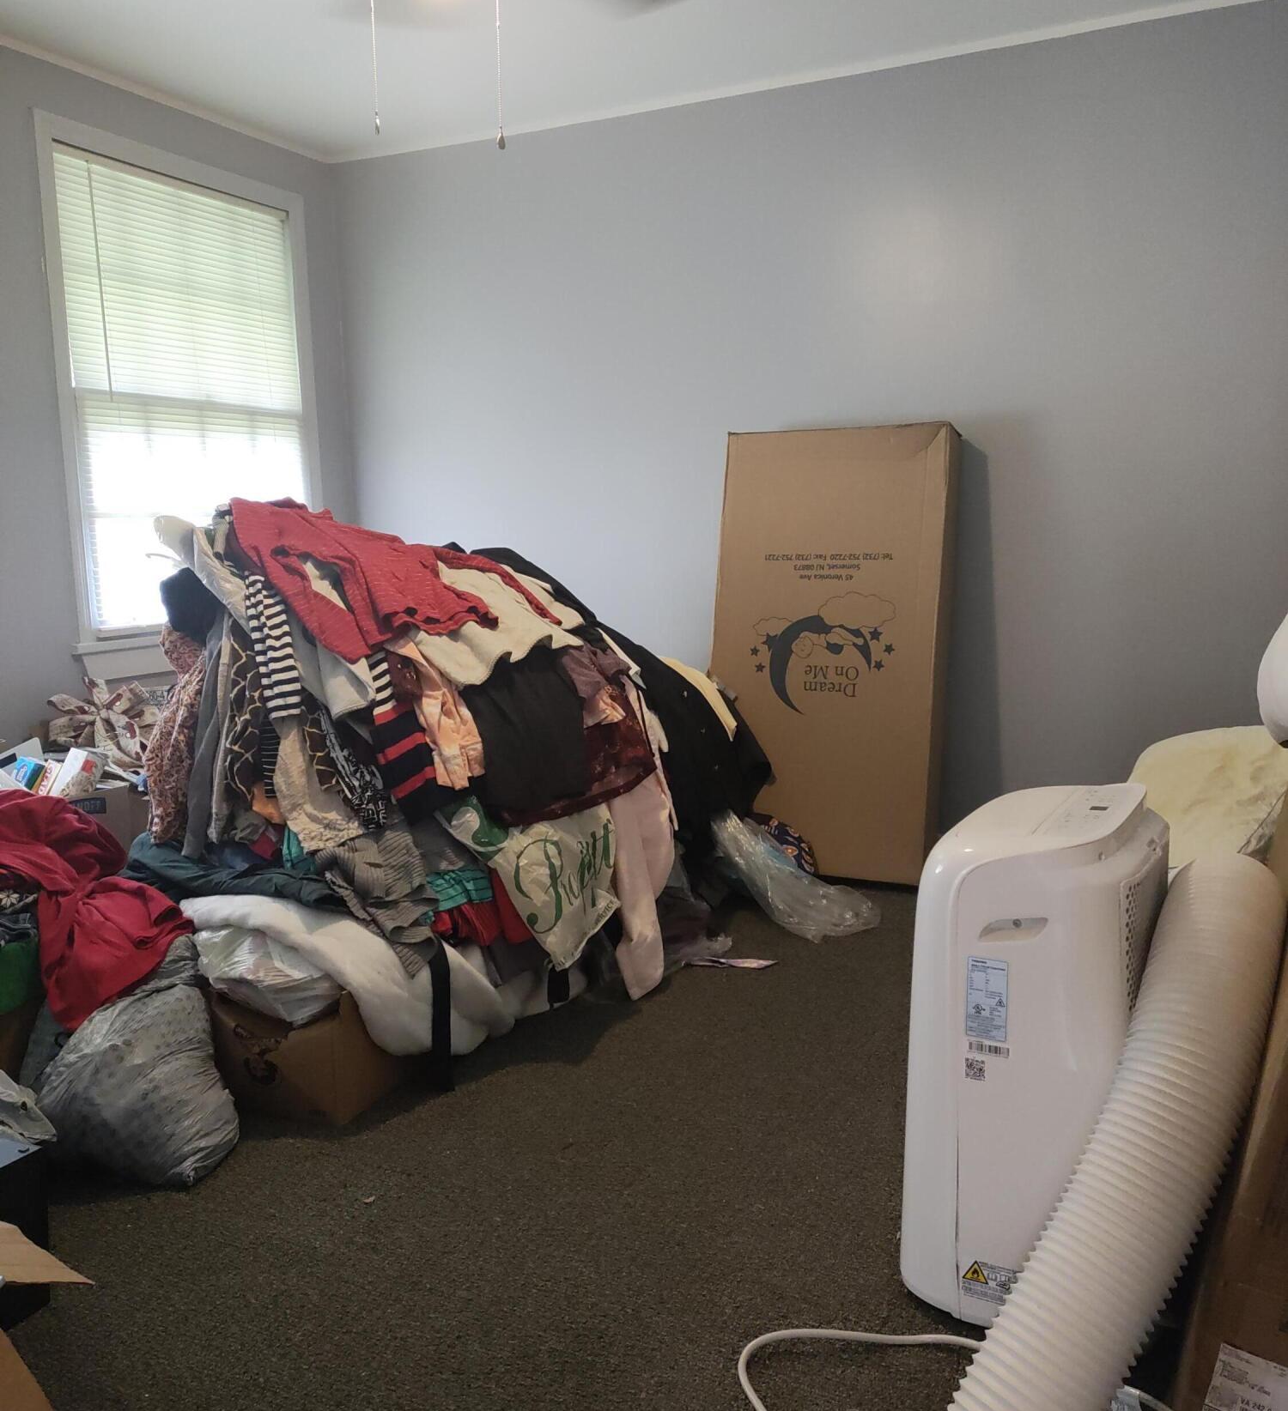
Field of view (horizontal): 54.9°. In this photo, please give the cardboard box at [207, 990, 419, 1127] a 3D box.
[{"bbox_3d":[-0.665,0.633,2.519,0.370,0.240,0.330,3,9,25],"label":"cardboard box"}]

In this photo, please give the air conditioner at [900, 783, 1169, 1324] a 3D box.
[{"bbox_3d":[0.556,0.484,1.743,0.330,0.705,0.350,3,10,28],"label":"air conditioner"}]

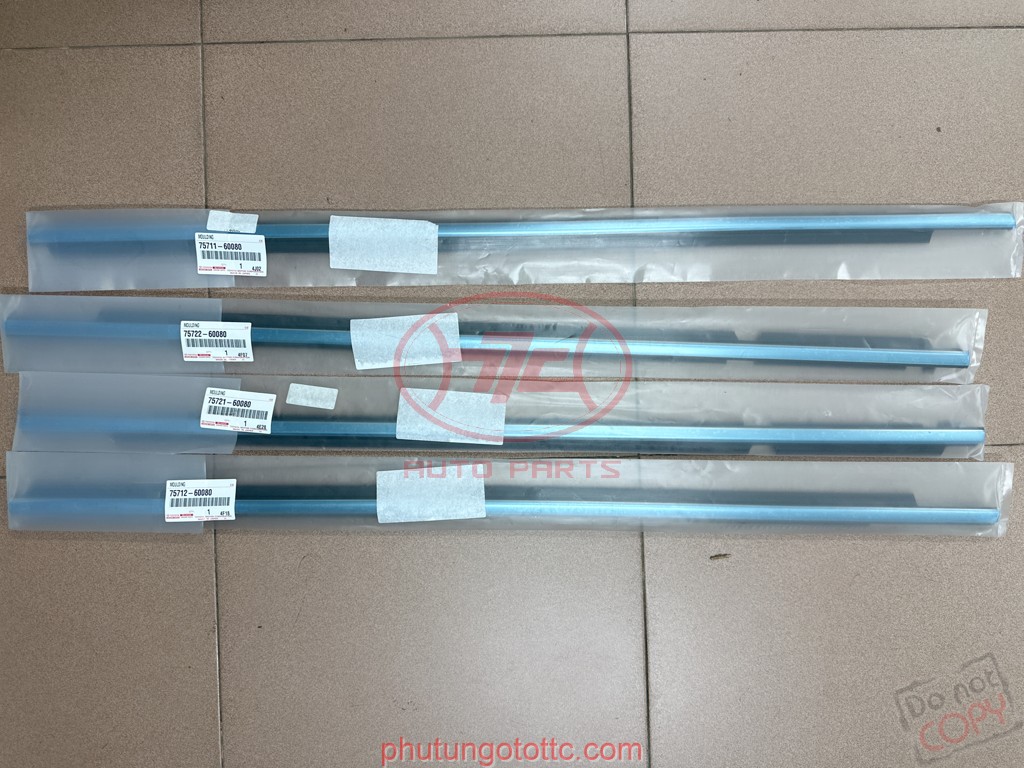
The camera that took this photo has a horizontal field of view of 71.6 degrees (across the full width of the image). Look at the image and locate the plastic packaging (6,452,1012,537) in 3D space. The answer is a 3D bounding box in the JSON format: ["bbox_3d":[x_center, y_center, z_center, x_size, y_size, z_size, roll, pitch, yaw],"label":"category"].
[{"bbox_3d":[0.003,0.105,0.661,0.943,0.020,0.071,1,90,-1],"label":"plastic packaging"}]

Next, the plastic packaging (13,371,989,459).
[{"bbox_3d":[-0.004,0.031,0.662,0.915,0.020,0.073,1,90,-1],"label":"plastic packaging"}]

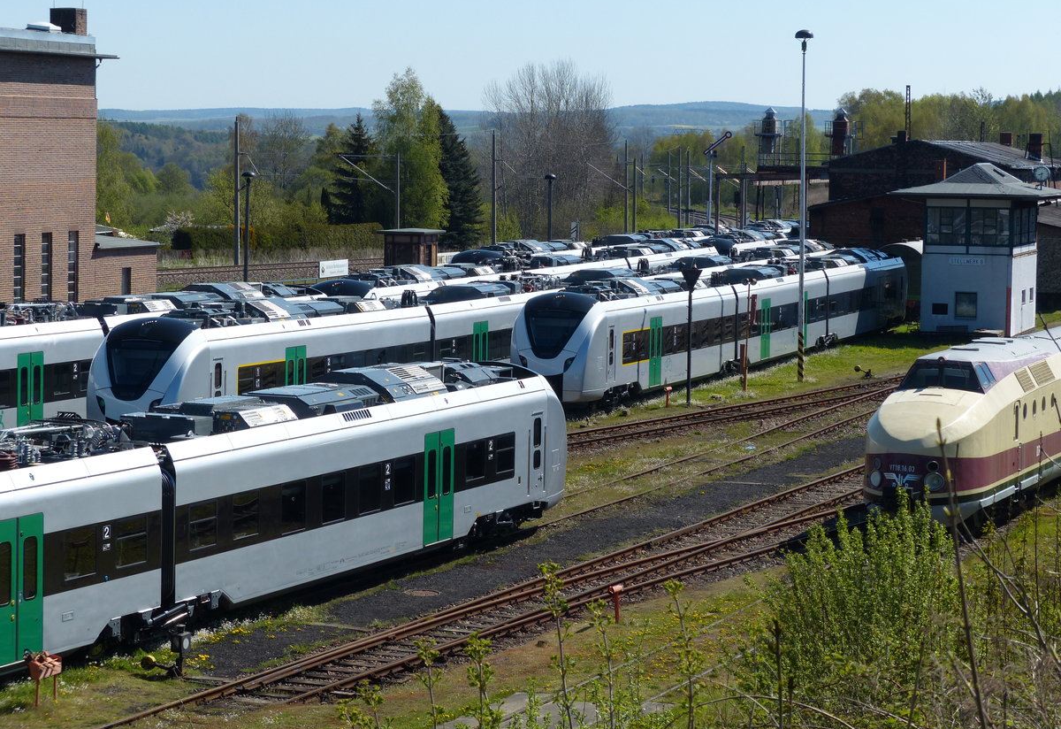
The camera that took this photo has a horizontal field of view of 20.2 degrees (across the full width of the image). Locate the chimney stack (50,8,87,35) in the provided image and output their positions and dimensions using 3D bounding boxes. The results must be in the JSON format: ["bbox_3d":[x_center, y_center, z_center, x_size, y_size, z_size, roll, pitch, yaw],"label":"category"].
[{"bbox_3d":[-17.619,-12.952,113.457,1.140,1.200,0.870,2,5,20],"label":"chimney stack"}]

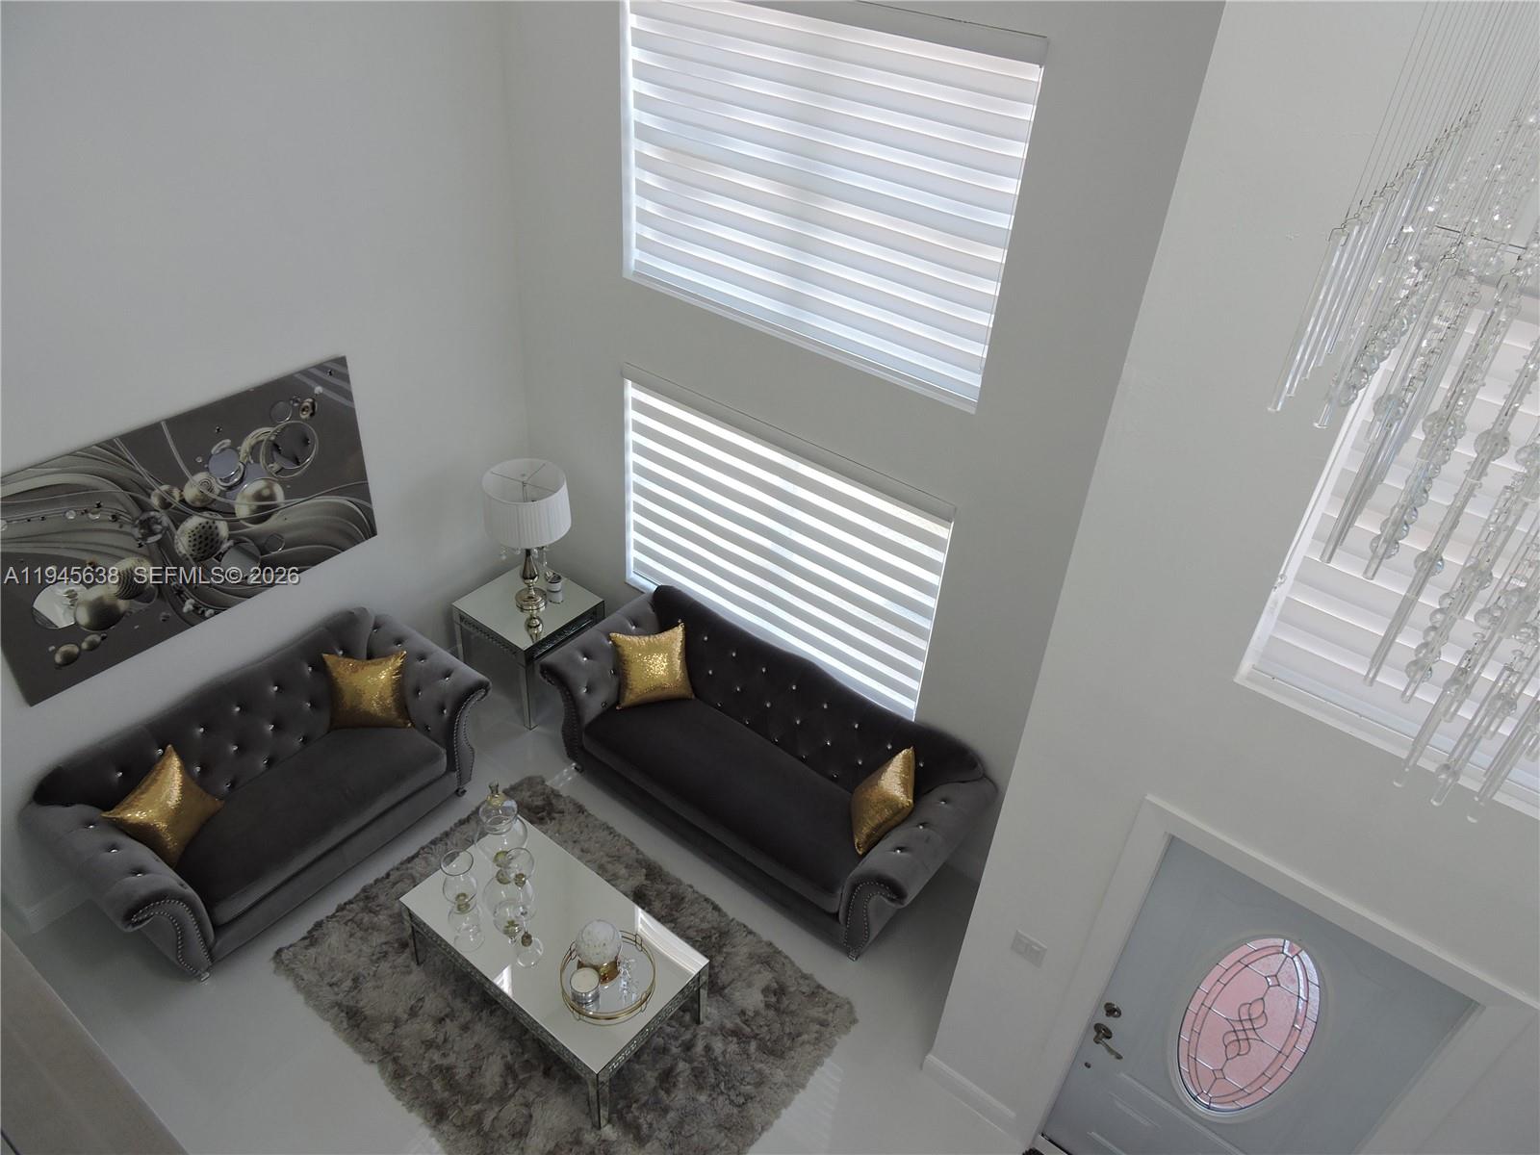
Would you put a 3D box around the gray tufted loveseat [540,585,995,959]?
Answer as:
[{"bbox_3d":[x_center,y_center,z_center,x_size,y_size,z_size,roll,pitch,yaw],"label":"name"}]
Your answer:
[{"bbox_3d":[-0.081,0.974,5.677,2.375,0.920,0.815,27,42,28],"label":"gray tufted loveseat"}]

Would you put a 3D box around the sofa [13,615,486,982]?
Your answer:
[{"bbox_3d":[-2.435,1.020,5.373,0.840,0.920,1.925,27,42,28],"label":"sofa"}]

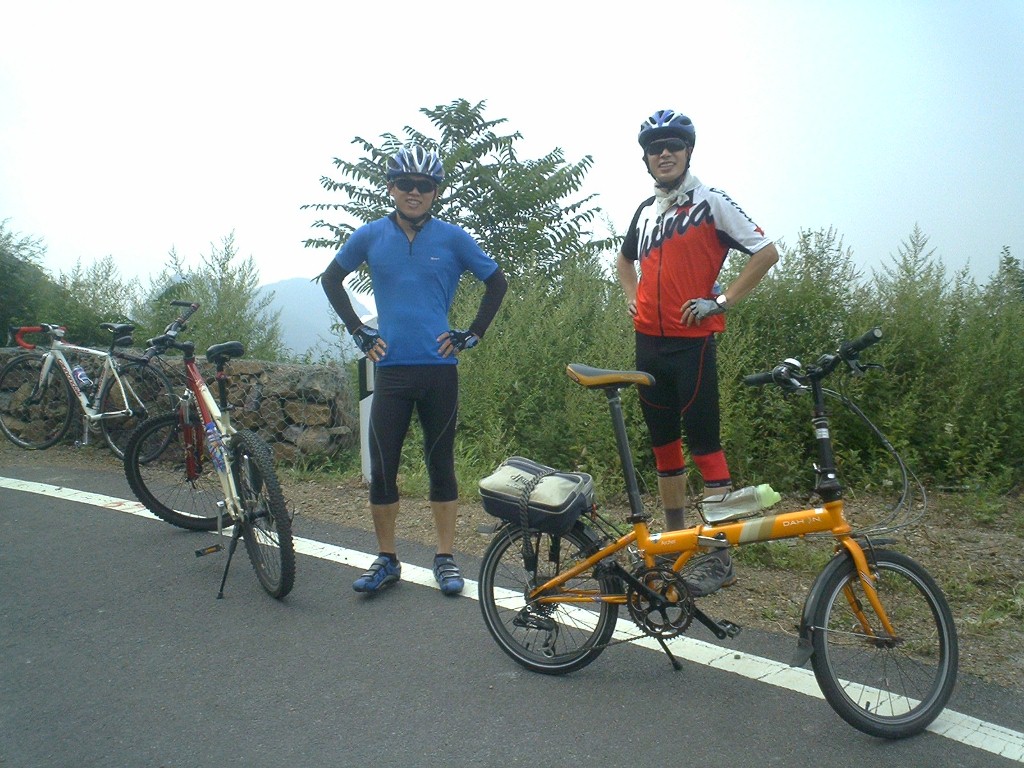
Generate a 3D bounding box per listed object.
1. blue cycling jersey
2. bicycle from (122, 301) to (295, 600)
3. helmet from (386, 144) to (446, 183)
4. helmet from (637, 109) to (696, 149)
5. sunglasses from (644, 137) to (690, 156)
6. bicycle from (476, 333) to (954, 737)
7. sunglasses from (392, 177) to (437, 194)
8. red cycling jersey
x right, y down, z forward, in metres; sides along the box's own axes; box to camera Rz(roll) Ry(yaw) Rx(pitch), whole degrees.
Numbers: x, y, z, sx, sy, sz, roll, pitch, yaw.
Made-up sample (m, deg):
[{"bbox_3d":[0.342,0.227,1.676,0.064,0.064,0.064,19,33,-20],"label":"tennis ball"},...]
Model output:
[{"bbox_3d":[-0.374,-0.366,4.050,0.630,0.595,0.270,-1,8,-1],"label":"blue cycling jersey"},{"bbox_3d":[-1.254,0.279,4.462,0.600,1.075,1.620,-11,11,-29],"label":"bicycle"},{"bbox_3d":[-0.370,-0.842,3.970,0.212,0.160,0.280,-1,8,0],"label":"helmet"},{"bbox_3d":[0.570,-0.939,3.820,0.212,0.160,0.280,-3,9,21],"label":"helmet"},{"bbox_3d":[0.583,-0.862,3.784,0.155,0.055,0.150,-3,9,21],"label":"sunglasses"},{"bbox_3d":[0.532,0.394,3.053,1.440,1.075,0.440,1,3,27],"label":"bicycle"},{"bbox_3d":[-0.363,-0.750,3.939,0.155,0.055,0.150,-1,8,0],"label":"sunglasses"},{"bbox_3d":[0.699,-0.471,3.920,0.550,0.575,0.300,3,10,36],"label":"red cycling jersey"}]

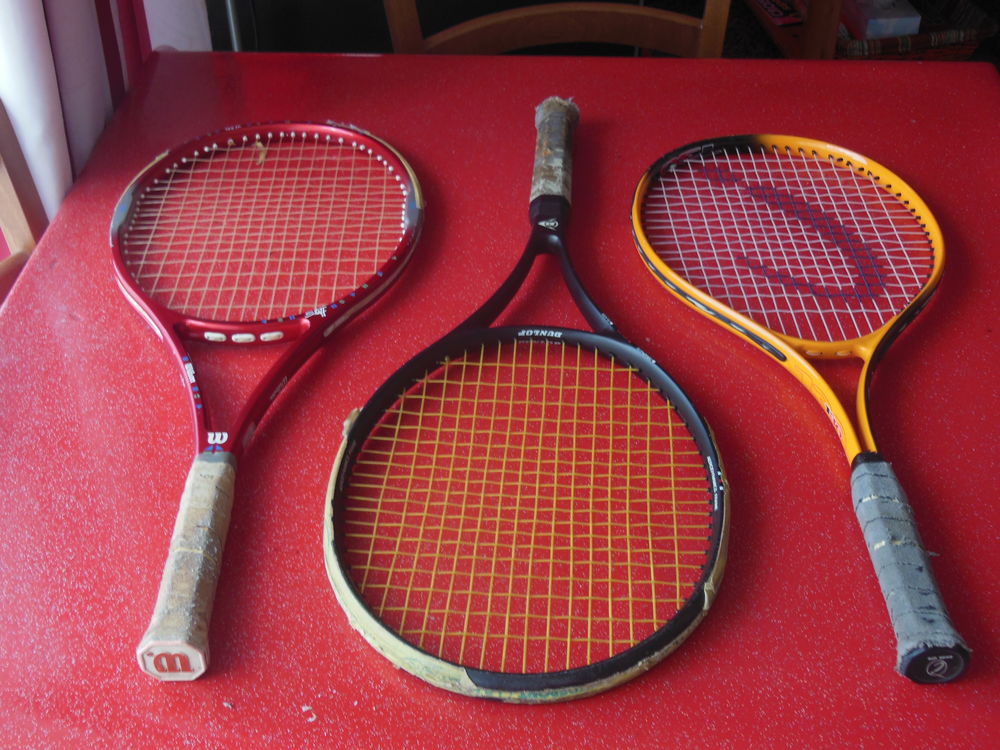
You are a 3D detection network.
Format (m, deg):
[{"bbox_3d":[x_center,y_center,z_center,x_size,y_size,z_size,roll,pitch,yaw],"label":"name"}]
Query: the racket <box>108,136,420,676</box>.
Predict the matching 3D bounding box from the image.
[{"bbox_3d":[-0.197,-0.043,1.018,0.269,0.034,0.679,-1,38,-1],"label":"racket"}]

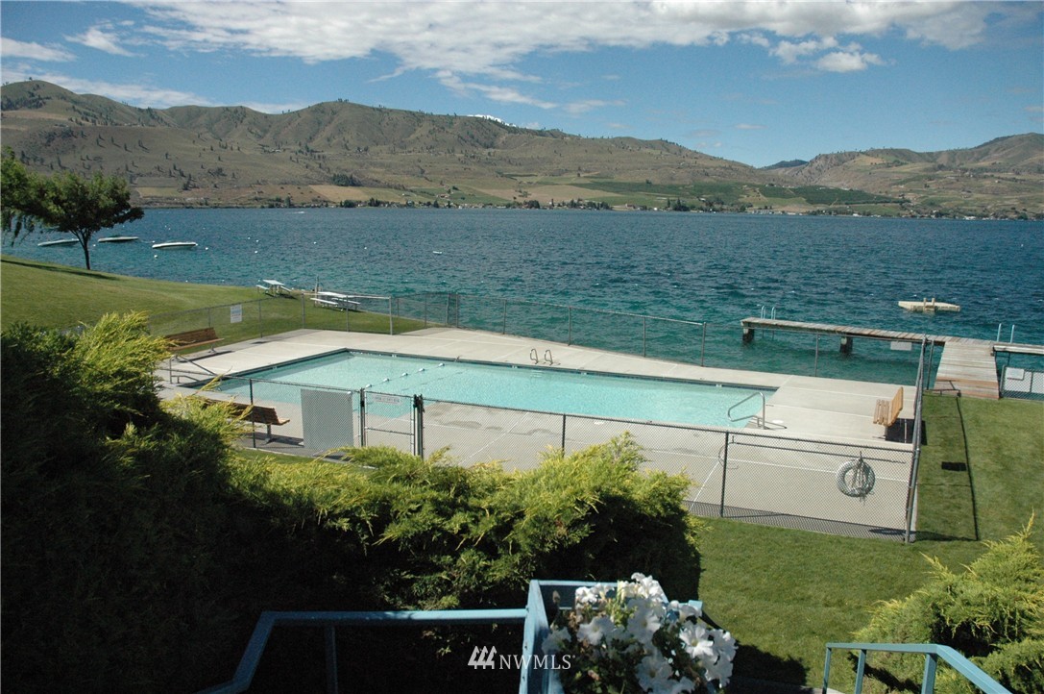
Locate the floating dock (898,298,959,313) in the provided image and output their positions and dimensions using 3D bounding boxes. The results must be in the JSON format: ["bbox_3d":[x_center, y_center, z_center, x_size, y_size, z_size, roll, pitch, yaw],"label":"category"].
[{"bbox_3d":[25.992,-2.708,50.000,2.900,0.800,2.300,2,10,5],"label":"floating dock"}]

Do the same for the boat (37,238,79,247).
[{"bbox_3d":[-69.991,-15.723,118.000,5.600,1.100,2.100,-9,14,-42],"label":"boat"}]

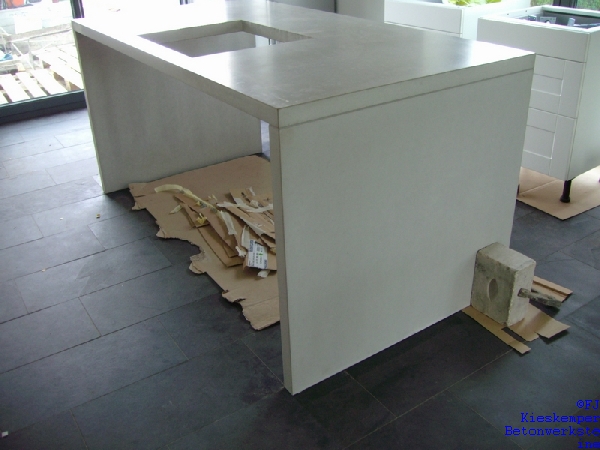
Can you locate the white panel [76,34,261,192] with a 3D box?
[{"bbox_3d":[-0.685,-0.701,3.407,0.985,0.871,0.046,-18,31,-28],"label":"white panel"}]

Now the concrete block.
[{"bbox_3d":[0.736,0.215,2.212,0.103,0.236,0.171,-18,31,-29],"label":"concrete block"}]

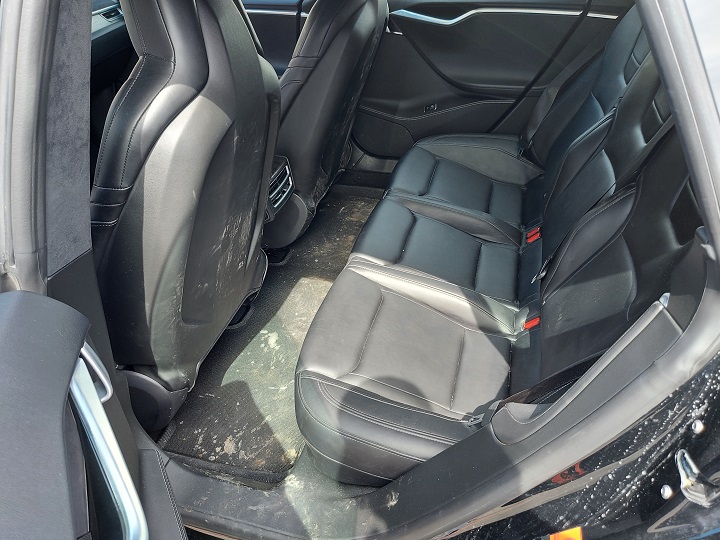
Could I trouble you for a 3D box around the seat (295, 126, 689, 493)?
[{"bbox_3d":[0.279,0.069,1.083,0.800,0.900,0.510,10,38,13],"label":"seat"}]

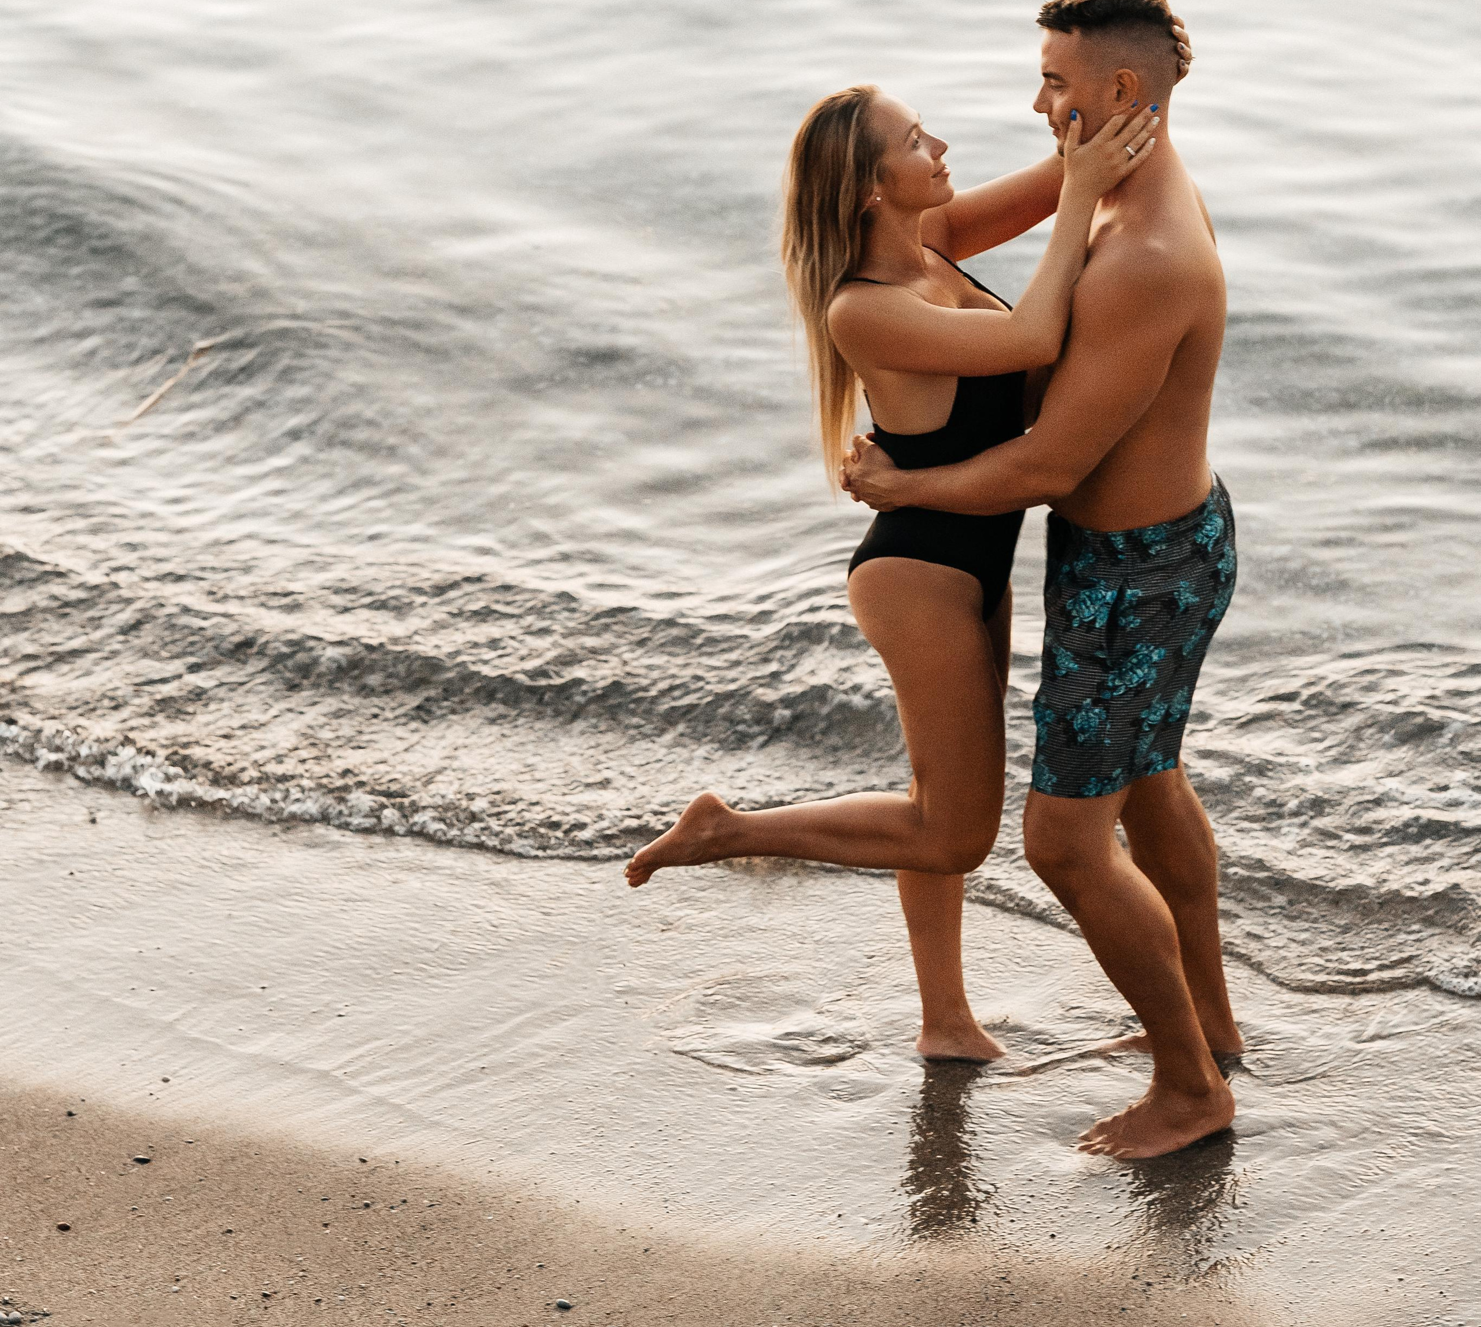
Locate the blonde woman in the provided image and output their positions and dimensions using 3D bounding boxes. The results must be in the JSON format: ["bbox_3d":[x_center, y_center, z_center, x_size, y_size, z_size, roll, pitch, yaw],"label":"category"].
[{"bbox_3d":[0.245,-0.125,8.170,0.860,1.640,0.500,7,23,16],"label":"blonde woman"}]

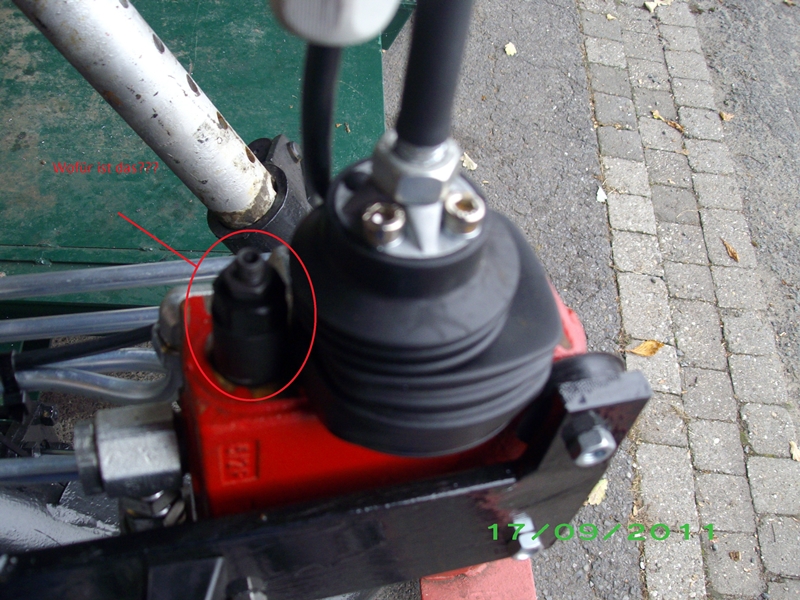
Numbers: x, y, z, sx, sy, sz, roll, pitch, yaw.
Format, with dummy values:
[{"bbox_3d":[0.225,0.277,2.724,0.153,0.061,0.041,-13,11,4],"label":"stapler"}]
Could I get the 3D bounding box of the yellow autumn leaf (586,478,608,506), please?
[{"bbox_3d":[0.516,0.508,2.181,0.044,0.013,0.107,37,60,18],"label":"yellow autumn leaf"}]

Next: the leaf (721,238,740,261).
[{"bbox_3d":[1.066,-0.160,2.688,0.032,0.016,0.103,-18,60,-17],"label":"leaf"}]

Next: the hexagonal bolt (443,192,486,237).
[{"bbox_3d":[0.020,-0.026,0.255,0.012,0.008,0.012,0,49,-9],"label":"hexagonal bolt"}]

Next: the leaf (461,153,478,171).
[{"bbox_3d":[0.226,-0.467,2.807,0.043,0.012,0.080,-22,61,-19],"label":"leaf"}]

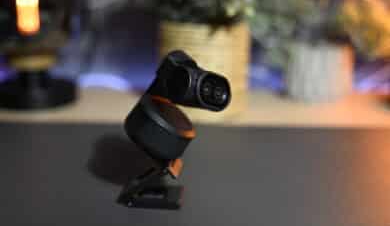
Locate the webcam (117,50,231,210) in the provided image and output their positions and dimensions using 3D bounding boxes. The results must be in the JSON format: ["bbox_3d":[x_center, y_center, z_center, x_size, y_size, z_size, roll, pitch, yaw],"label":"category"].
[{"bbox_3d":[-0.022,0.010,0.411,0.074,0.109,0.065,11,17,36],"label":"webcam"}]

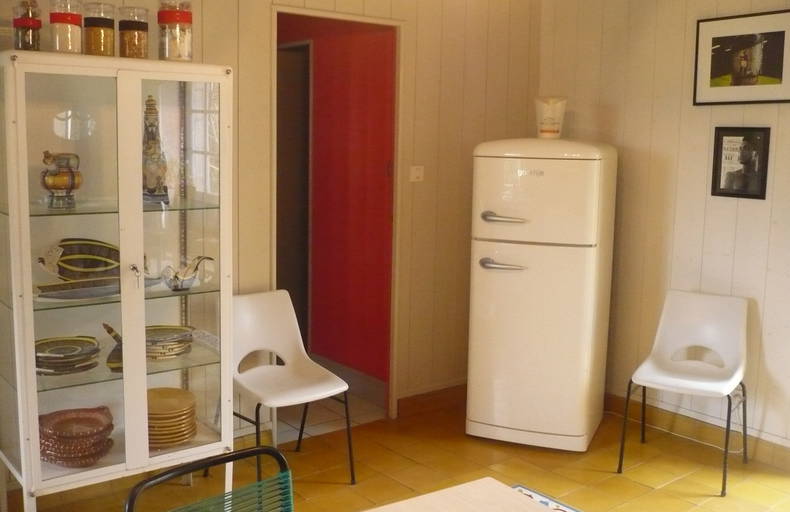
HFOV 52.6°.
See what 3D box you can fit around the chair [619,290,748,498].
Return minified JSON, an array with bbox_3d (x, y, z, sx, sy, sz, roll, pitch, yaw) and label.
[{"bbox_3d":[1.344,0.589,3.651,0.485,0.784,0.510,6,9,30],"label":"chair"}]

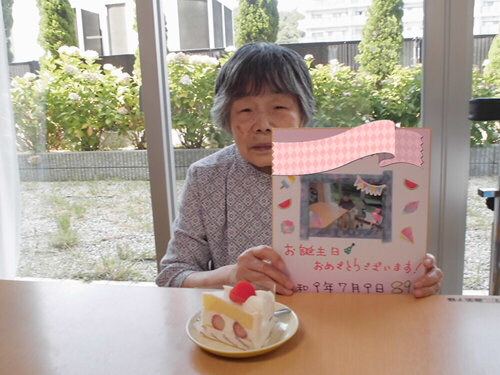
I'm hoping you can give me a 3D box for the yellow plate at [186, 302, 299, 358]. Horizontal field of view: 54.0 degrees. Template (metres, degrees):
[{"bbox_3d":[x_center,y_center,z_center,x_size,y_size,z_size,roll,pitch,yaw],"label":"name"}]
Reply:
[{"bbox_3d":[-0.010,0.190,0.638,0.144,0.022,0.144,-2,11,0],"label":"yellow plate"}]

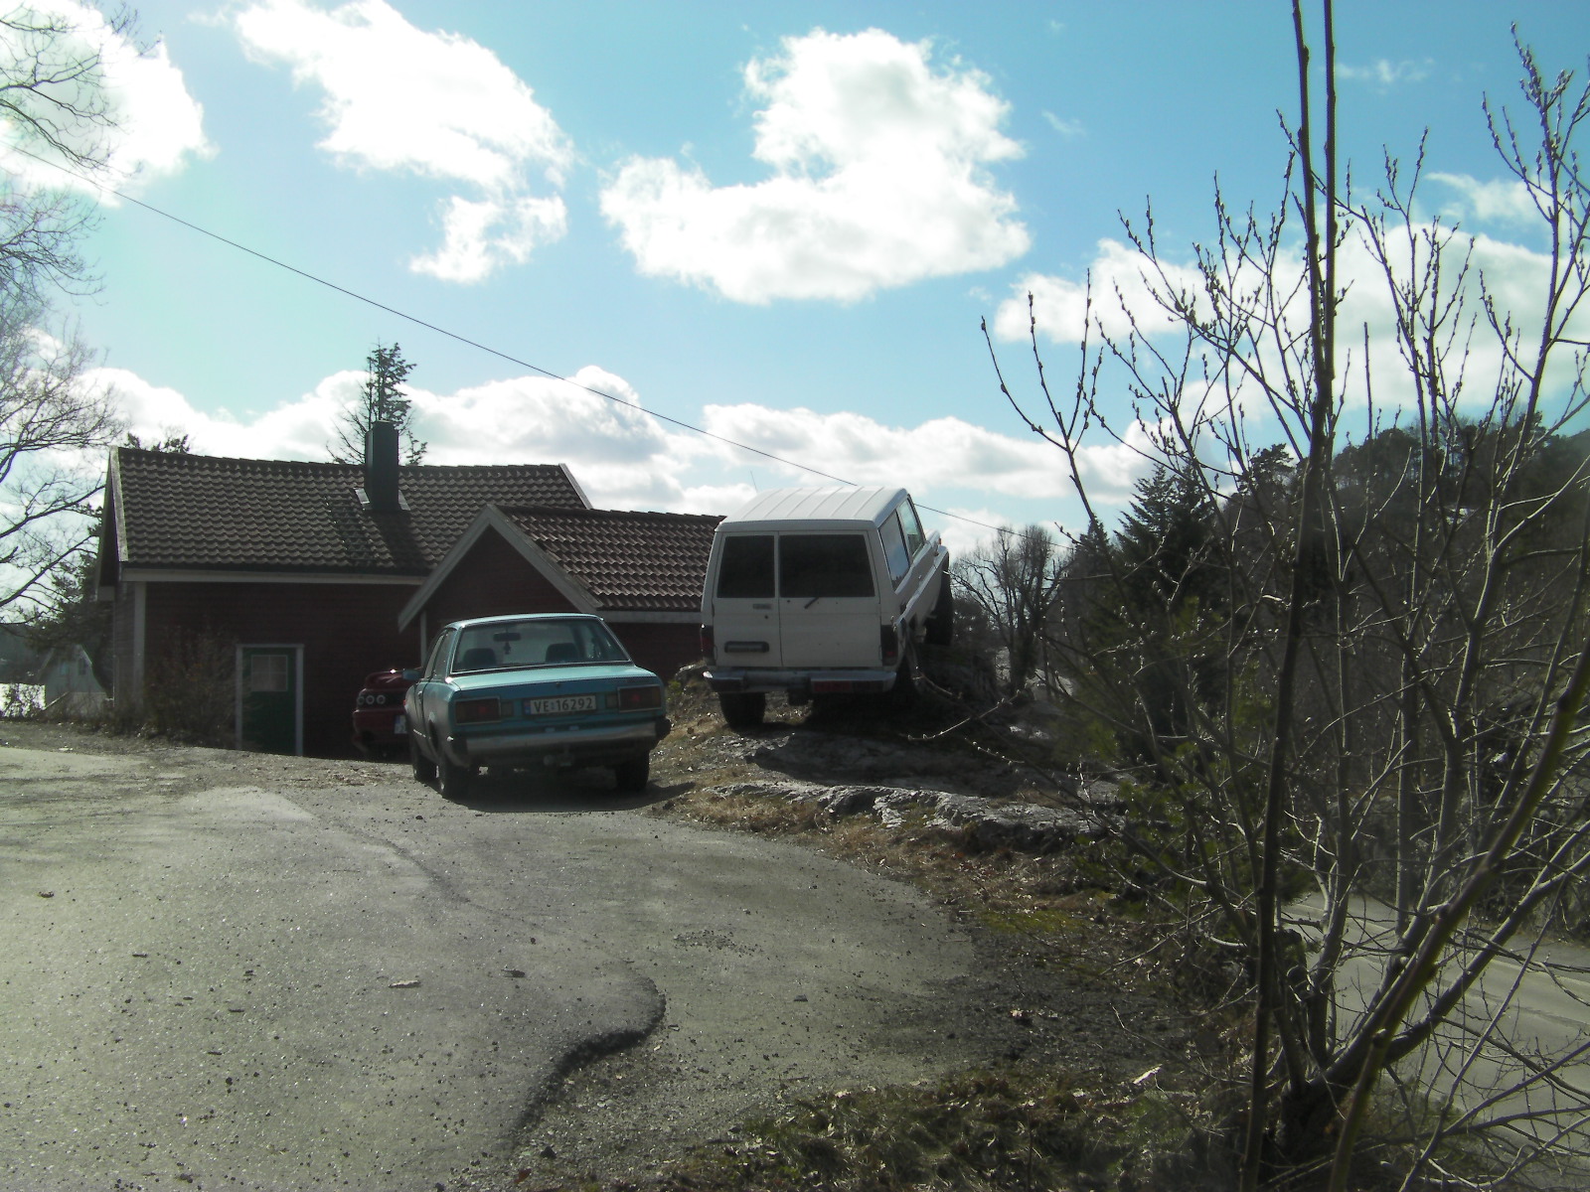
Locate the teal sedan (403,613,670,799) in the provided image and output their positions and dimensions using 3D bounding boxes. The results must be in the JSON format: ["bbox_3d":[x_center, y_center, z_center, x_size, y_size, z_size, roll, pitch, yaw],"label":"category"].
[{"bbox_3d":[-2.260,0.846,14.303,1.620,1.385,4.100,-3,-1,-18],"label":"teal sedan"}]

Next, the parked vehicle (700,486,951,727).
[{"bbox_3d":[0.455,-0.121,16.047,1.700,1.880,4.000,0,13,14],"label":"parked vehicle"}]

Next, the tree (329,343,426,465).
[{"bbox_3d":[-10.000,-0.930,42.000,3.900,10.300,3.900,0,-2,0],"label":"tree"}]

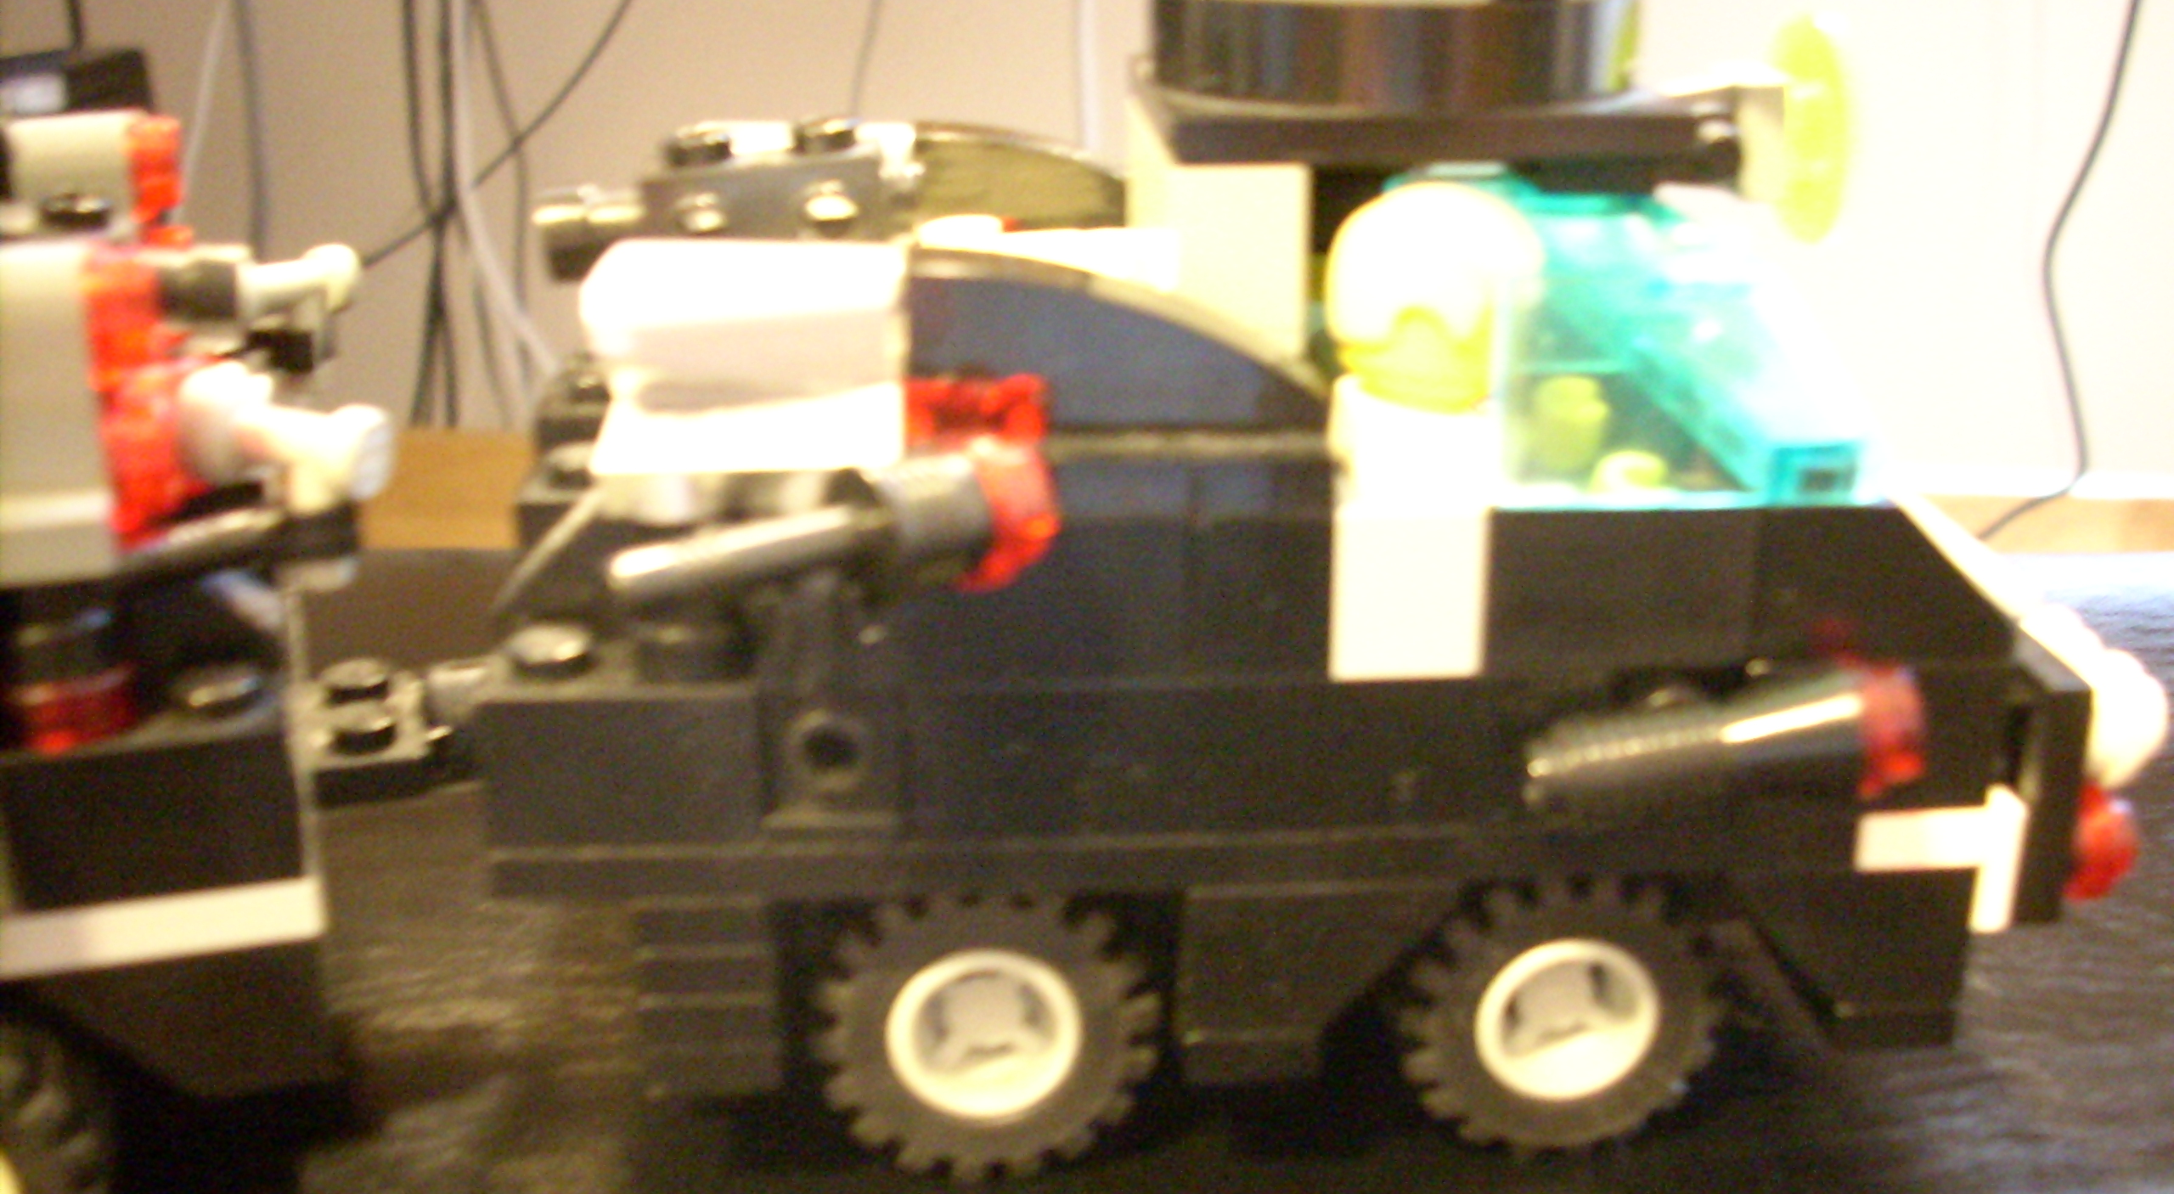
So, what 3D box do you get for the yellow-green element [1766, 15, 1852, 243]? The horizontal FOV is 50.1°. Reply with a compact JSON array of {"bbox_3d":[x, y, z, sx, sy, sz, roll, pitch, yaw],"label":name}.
[{"bbox_3d":[0.049,-0.032,0.159,0.004,0.016,0.016,-1,17,-1],"label":"yellow-green element"}]

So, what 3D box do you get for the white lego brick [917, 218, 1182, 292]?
[{"bbox_3d":[-0.003,-0.017,0.139,0.016,0.008,0.012,-1,17,-1],"label":"white lego brick"}]

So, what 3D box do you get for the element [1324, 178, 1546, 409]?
[{"bbox_3d":[0.021,-0.018,0.140,0.013,0.013,0.012,-1,17,-1],"label":"element"}]

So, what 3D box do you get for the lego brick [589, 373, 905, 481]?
[{"bbox_3d":[-0.019,-0.011,0.133,0.017,0.004,0.013,-1,17,-1],"label":"lego brick"}]

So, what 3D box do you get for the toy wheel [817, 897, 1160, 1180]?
[{"bbox_3d":[-0.006,0.025,0.147,0.021,0.021,0.011,-1,17,-1],"label":"toy wheel"}]

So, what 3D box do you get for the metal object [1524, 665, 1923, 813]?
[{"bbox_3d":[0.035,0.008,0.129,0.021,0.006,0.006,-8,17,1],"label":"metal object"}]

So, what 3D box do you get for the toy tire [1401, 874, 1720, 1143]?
[{"bbox_3d":[0.030,0.023,0.148,0.020,0.020,0.011,-1,17,-1],"label":"toy tire"}]

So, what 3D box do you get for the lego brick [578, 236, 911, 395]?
[{"bbox_3d":[-0.019,-0.015,0.132,0.017,0.008,0.015,-1,17,-1],"label":"lego brick"}]

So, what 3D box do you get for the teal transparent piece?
[{"bbox_3d":[0.033,-0.016,0.143,0.023,0.014,0.032,-1,17,-1],"label":"teal transparent piece"}]

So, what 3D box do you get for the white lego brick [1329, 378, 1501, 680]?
[{"bbox_3d":[0.018,-0.005,0.133,0.009,0.017,0.008,-1,17,-1],"label":"white lego brick"}]

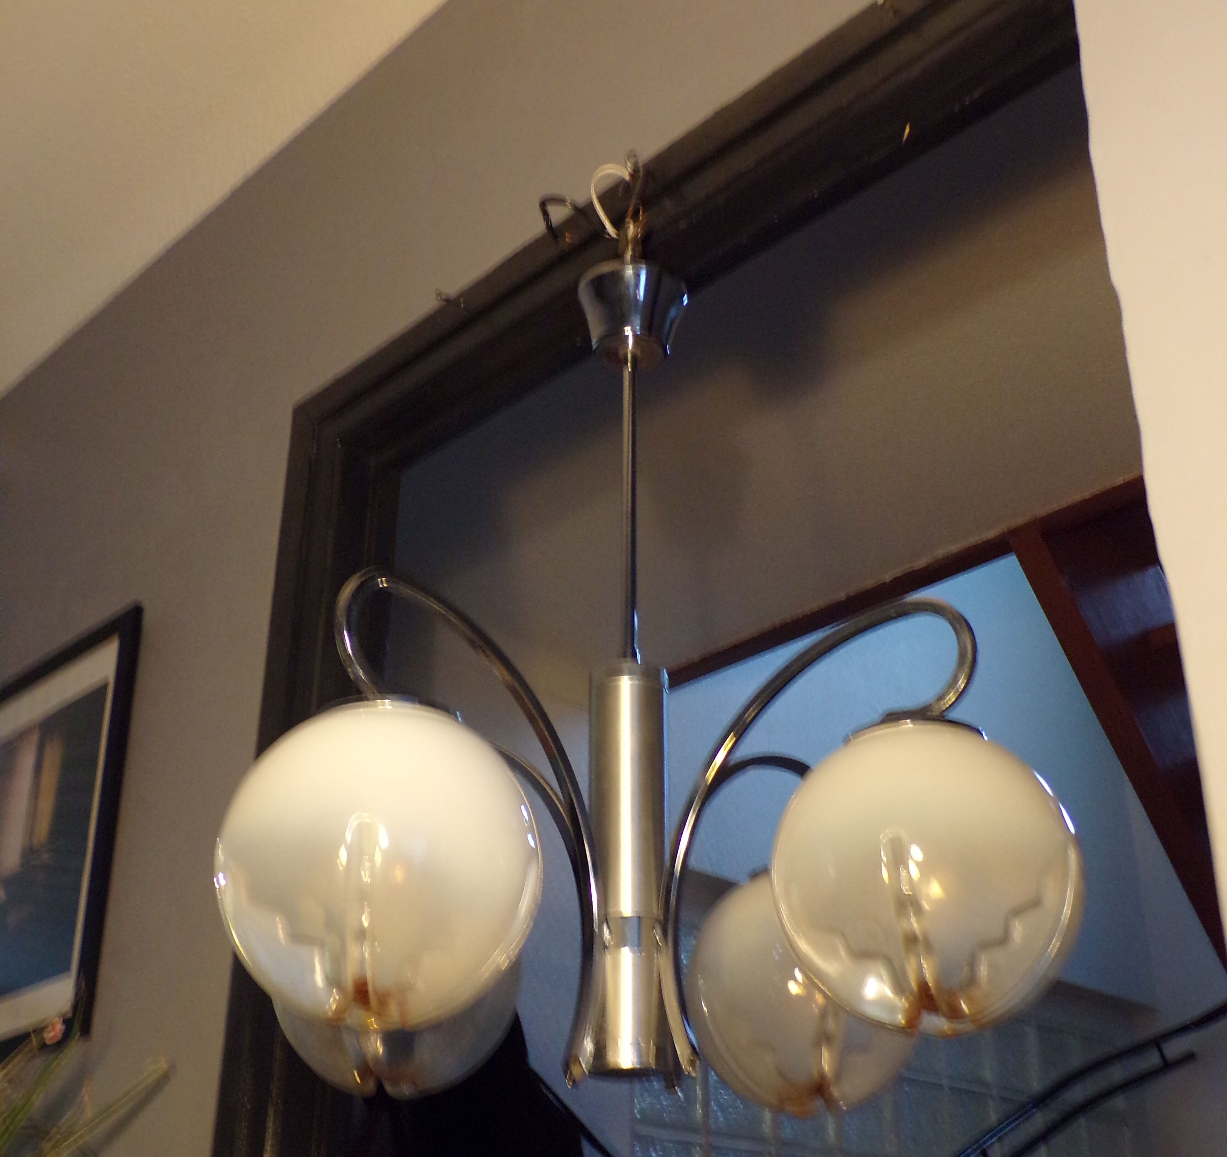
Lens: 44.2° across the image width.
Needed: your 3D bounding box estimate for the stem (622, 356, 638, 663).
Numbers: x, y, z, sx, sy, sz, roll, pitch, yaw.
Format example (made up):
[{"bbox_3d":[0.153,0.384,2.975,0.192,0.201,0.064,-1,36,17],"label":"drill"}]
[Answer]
[{"bbox_3d":[0.011,-0.055,1.075,0.010,0.252,0.010,3,-27,-5],"label":"stem"}]

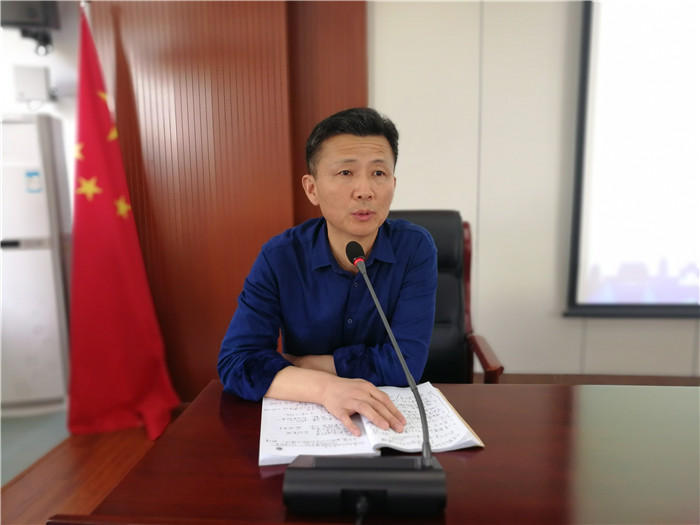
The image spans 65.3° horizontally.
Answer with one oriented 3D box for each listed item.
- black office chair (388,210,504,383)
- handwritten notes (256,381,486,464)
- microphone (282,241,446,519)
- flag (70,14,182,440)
[{"bbox_3d":[0.139,0.388,1.691,0.620,1.070,0.680,0,9,6],"label":"black office chair"},{"bbox_3d":[0.023,0.260,0.931,0.345,0.022,0.243,-2,9,-8],"label":"handwritten notes"},{"bbox_3d":[0.019,0.134,0.784,0.200,0.315,0.275,-1,8,2],"label":"microphone"},{"bbox_3d":[-1.121,-0.174,2.541,0.500,1.940,0.340,0,9,6],"label":"flag"}]

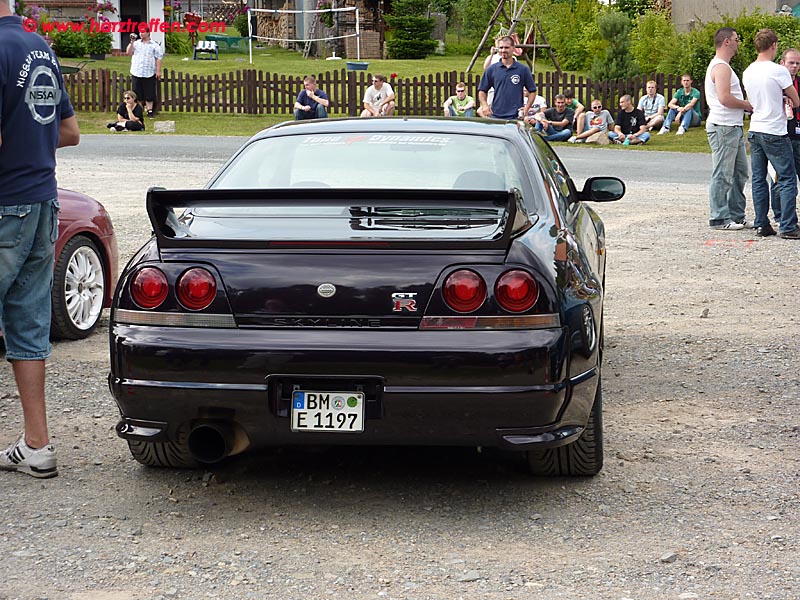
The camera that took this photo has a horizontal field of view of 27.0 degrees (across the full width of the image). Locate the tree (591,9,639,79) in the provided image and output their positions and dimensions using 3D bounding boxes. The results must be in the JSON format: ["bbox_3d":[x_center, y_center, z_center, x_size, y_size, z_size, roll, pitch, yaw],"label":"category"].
[{"bbox_3d":[4.447,-5.131,34.500,1.050,1.800,1.050,-1,8,0],"label":"tree"}]

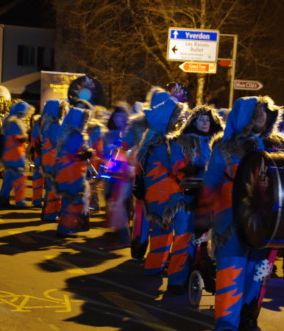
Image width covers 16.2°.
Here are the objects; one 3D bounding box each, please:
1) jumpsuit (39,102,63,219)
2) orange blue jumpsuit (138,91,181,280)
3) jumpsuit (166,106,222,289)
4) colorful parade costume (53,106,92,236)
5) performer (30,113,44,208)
[{"bbox_3d":[-1.301,-0.087,14.500,0.470,1.750,0.550,2,4,-16],"label":"jumpsuit"},{"bbox_3d":[0.182,0.172,9.800,0.420,1.820,0.540,1,4,-30],"label":"orange blue jumpsuit"},{"bbox_3d":[0.489,0.308,9.300,0.540,1.750,0.420,2,4,-20],"label":"jumpsuit"},{"bbox_3d":[-0.879,0.090,12.800,0.450,1.700,0.550,2,4,-21],"label":"colorful parade costume"},{"bbox_3d":[-1.674,-0.163,16.300,0.460,1.680,0.540,3,4,-6],"label":"performer"}]

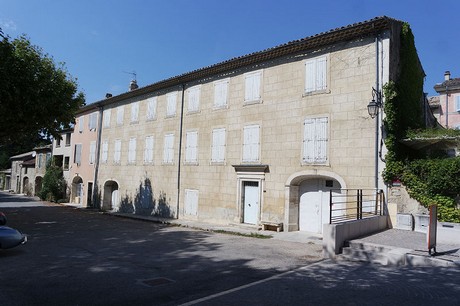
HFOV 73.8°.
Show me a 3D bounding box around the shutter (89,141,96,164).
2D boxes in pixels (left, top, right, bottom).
[{"bbox_3d":[-12.860,-0.034,28.761,1.100,2.030,0.120,-2,-5,42],"label":"shutter"}]

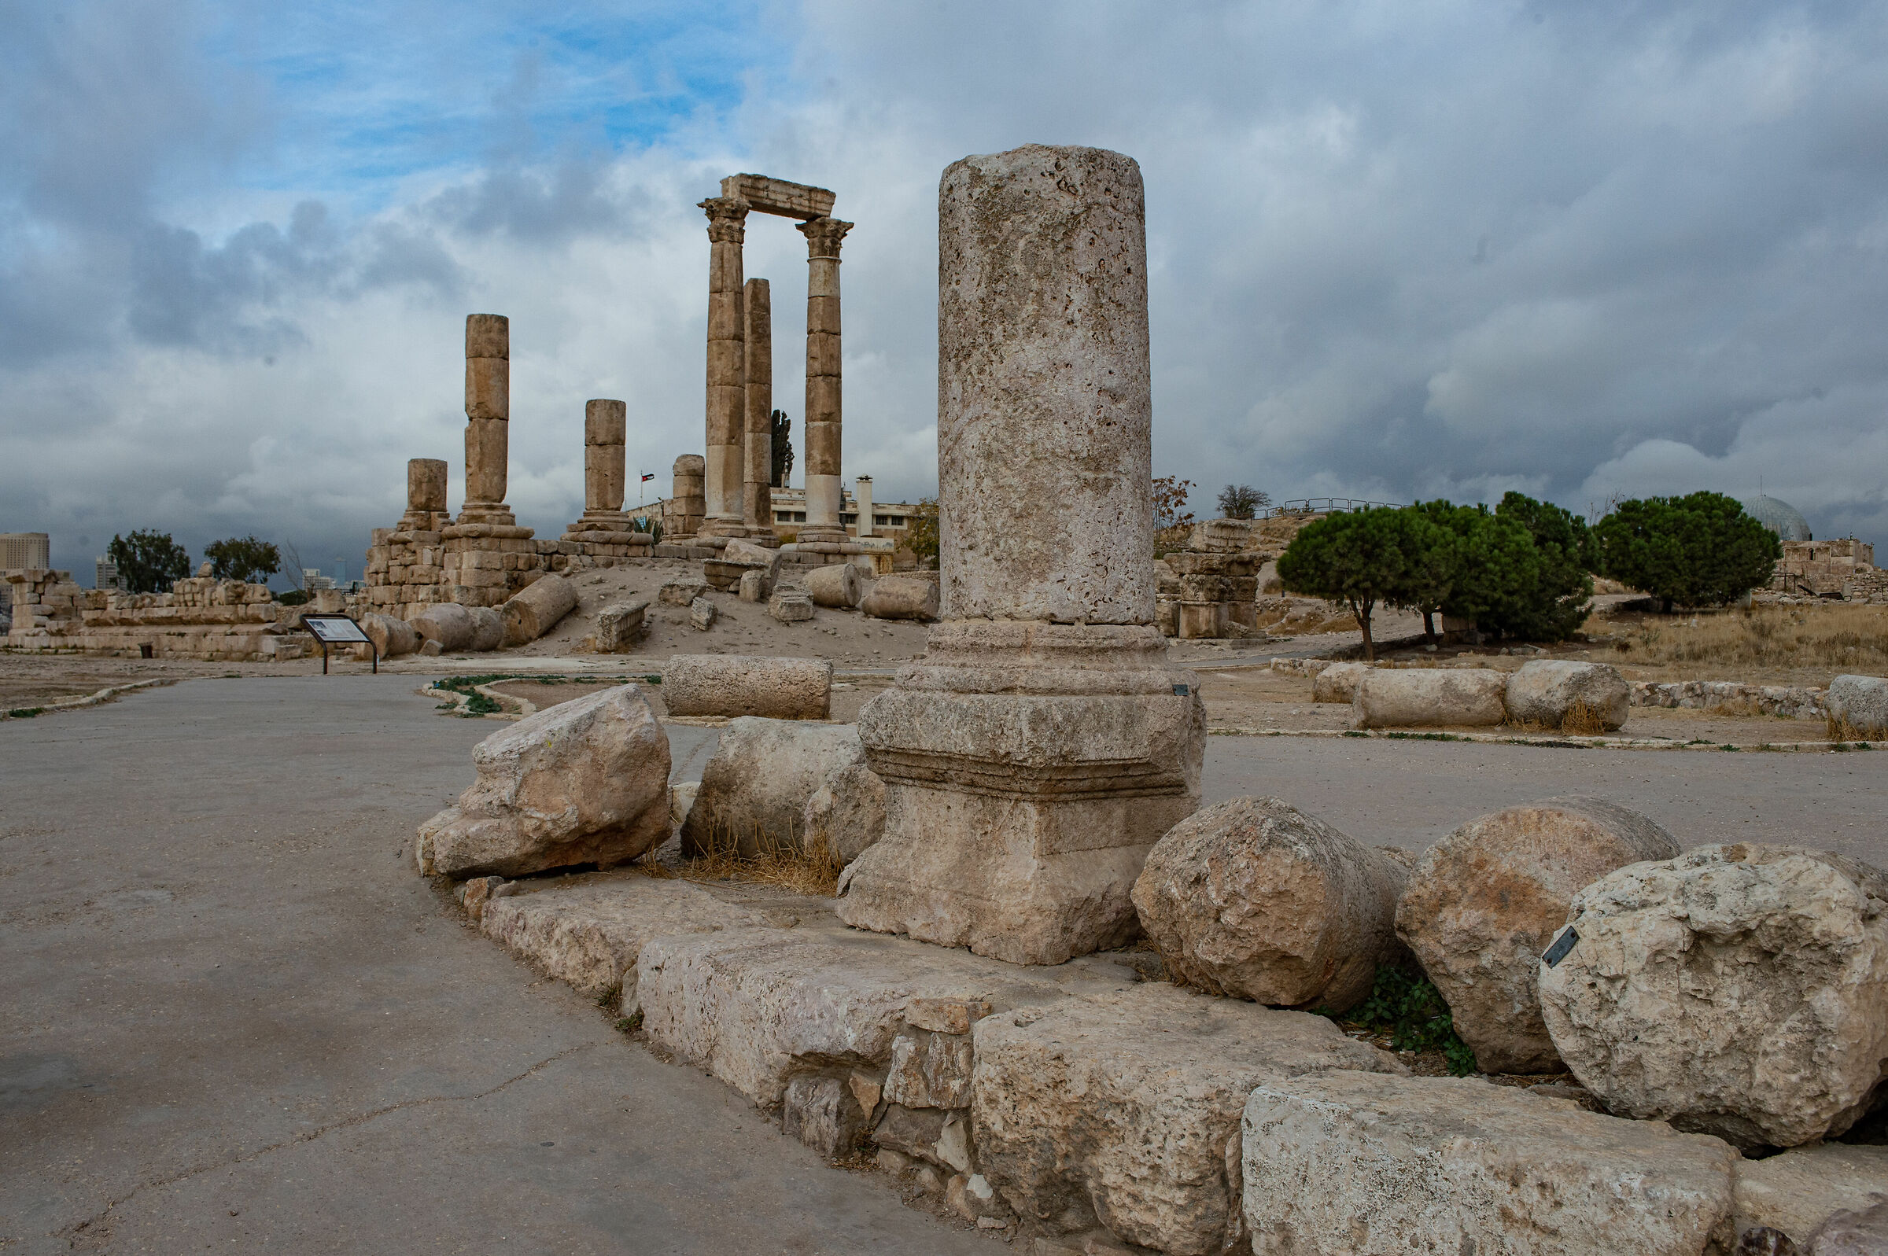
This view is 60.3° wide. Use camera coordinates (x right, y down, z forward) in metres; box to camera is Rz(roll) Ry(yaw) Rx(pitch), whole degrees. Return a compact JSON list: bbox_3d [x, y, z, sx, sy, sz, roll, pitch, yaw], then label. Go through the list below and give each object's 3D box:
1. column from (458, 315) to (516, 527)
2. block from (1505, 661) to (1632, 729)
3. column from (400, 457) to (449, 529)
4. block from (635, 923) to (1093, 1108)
[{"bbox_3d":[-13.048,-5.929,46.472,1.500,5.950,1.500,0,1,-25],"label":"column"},{"bbox_3d":[7.595,0.818,19.800,0.820,0.800,1.150,0,0,-14],"label":"block"},{"bbox_3d":[-15.579,-4.047,49.000,1.620,2.180,1.620,0,0,-40],"label":"column"},{"bbox_3d":[-0.280,1.410,5.880,1.550,0.400,0.900,0,0,43],"label":"block"}]

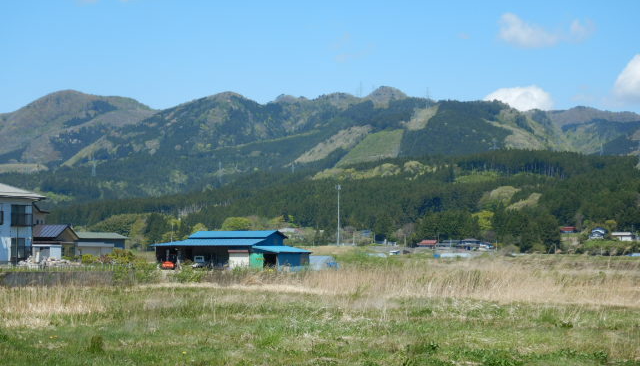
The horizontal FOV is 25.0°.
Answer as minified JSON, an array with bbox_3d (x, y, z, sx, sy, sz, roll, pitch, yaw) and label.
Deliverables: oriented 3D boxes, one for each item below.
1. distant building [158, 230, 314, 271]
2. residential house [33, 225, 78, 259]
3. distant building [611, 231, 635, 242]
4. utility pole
[{"bbox_3d":[-10.903,8.271,177.000,18.431,4.929,7.309,-2,-3,30],"label":"distant building"},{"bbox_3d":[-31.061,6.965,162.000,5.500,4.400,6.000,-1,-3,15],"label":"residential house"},{"bbox_3d":[147.179,26.211,700.000,9.315,4.657,6.488,-2,-3,27],"label":"distant building"},{"bbox_3d":[9.053,14.853,680.000,2.400,29.235,2.400,0,-3,0],"label":"utility pole"}]

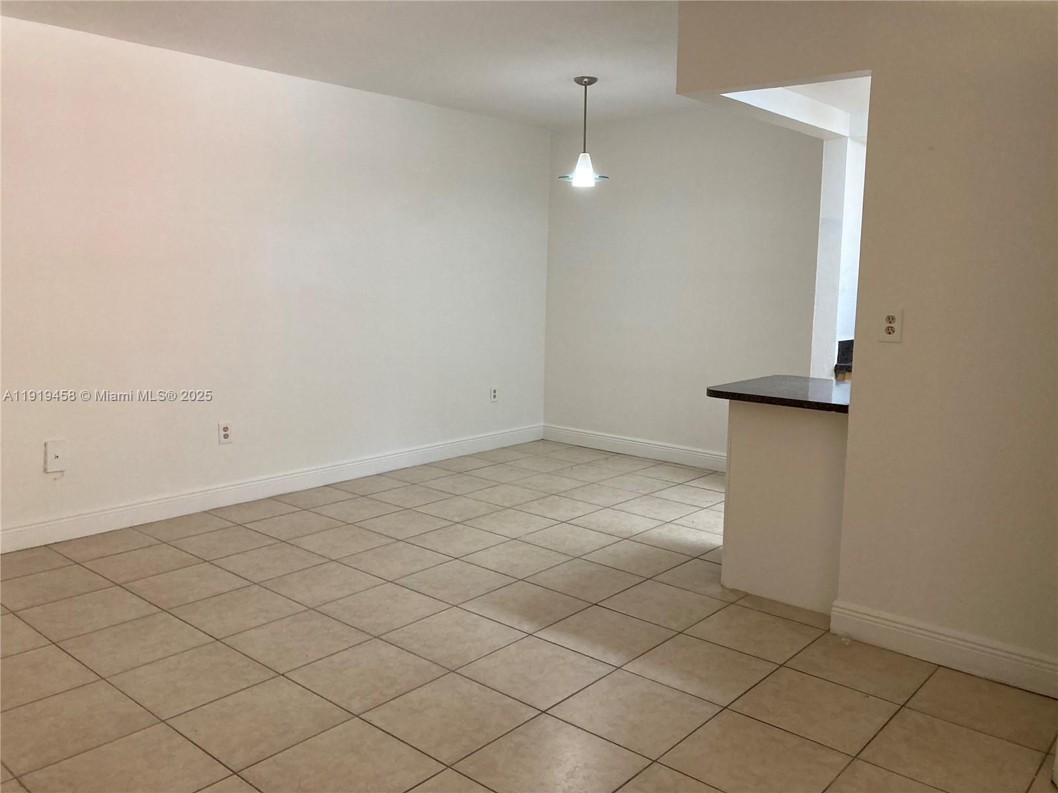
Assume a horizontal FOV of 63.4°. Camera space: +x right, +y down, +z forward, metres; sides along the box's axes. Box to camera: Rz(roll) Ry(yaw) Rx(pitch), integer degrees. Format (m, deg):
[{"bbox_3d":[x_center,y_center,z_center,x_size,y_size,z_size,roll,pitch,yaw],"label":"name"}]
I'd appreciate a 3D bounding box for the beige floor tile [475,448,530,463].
[{"bbox_3d":[-0.211,0.444,6.350,0.380,0.010,0.404,8,11,40],"label":"beige floor tile"}]

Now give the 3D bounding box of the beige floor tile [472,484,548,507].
[{"bbox_3d":[-0.137,0.610,5.219,0.400,0.010,0.400,8,11,40],"label":"beige floor tile"}]

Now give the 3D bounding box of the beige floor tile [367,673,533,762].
[{"bbox_3d":[-0.239,0.991,2.650,0.402,0.010,0.402,8,11,40],"label":"beige floor tile"}]

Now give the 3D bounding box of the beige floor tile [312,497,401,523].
[{"bbox_3d":[-0.975,0.649,4.855,0.400,0.012,0.400,8,11,40],"label":"beige floor tile"}]

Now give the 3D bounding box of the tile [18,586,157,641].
[{"bbox_3d":[-1.739,0.856,3.385,0.404,0.010,0.404,8,11,40],"label":"tile"}]

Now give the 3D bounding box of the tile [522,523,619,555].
[{"bbox_3d":[0.212,0.738,4.388,0.400,0.010,0.400,8,11,40],"label":"tile"}]

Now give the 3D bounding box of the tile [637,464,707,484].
[{"bbox_3d":[0.968,0.532,5.851,0.400,0.012,0.400,8,11,40],"label":"tile"}]

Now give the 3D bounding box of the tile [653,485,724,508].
[{"bbox_3d":[1.009,0.616,5.284,0.400,0.012,0.400,8,11,40],"label":"tile"}]

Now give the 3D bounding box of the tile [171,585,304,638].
[{"bbox_3d":[-1.165,0.859,3.433,0.400,0.012,0.400,8,11,40],"label":"tile"}]

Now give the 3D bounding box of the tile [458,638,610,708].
[{"bbox_3d":[0.026,0.954,2.971,0.407,0.010,0.407,8,11,40],"label":"tile"}]

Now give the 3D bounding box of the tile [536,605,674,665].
[{"bbox_3d":[0.294,0.908,3.253,0.400,0.012,0.400,8,11,40],"label":"tile"}]

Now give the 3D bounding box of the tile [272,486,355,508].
[{"bbox_3d":[-1.279,0.608,5.127,0.380,0.010,0.404,8,11,40],"label":"tile"}]

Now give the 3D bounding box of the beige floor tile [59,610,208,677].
[{"bbox_3d":[-1.431,0.899,3.121,0.404,0.010,0.404,8,11,40],"label":"beige floor tile"}]

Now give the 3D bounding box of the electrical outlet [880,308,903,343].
[{"bbox_3d":[1.273,-0.251,3.016,0.073,0.117,0.010,8,11,40],"label":"electrical outlet"}]

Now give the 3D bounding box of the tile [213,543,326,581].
[{"bbox_3d":[-1.200,0.772,3.984,0.400,0.012,0.400,8,11,40],"label":"tile"}]

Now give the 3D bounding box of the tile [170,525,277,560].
[{"bbox_3d":[-1.511,0.729,4.257,0.400,0.010,0.400,8,11,40],"label":"tile"}]

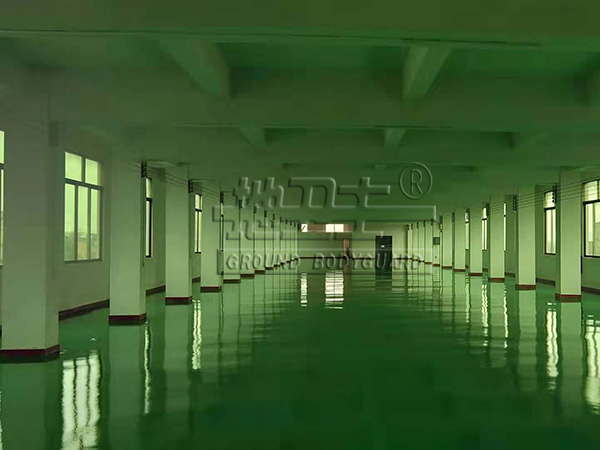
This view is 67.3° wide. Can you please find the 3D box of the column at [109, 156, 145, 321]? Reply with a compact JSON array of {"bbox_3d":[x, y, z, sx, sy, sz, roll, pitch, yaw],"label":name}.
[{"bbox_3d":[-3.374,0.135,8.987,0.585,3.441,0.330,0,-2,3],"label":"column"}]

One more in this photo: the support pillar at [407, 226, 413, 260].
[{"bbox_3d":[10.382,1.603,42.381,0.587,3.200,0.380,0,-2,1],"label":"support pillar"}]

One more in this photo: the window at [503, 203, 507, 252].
[{"bbox_3d":[10.221,0.187,22.880,0.130,2.384,1.680,0,-2,5],"label":"window"}]

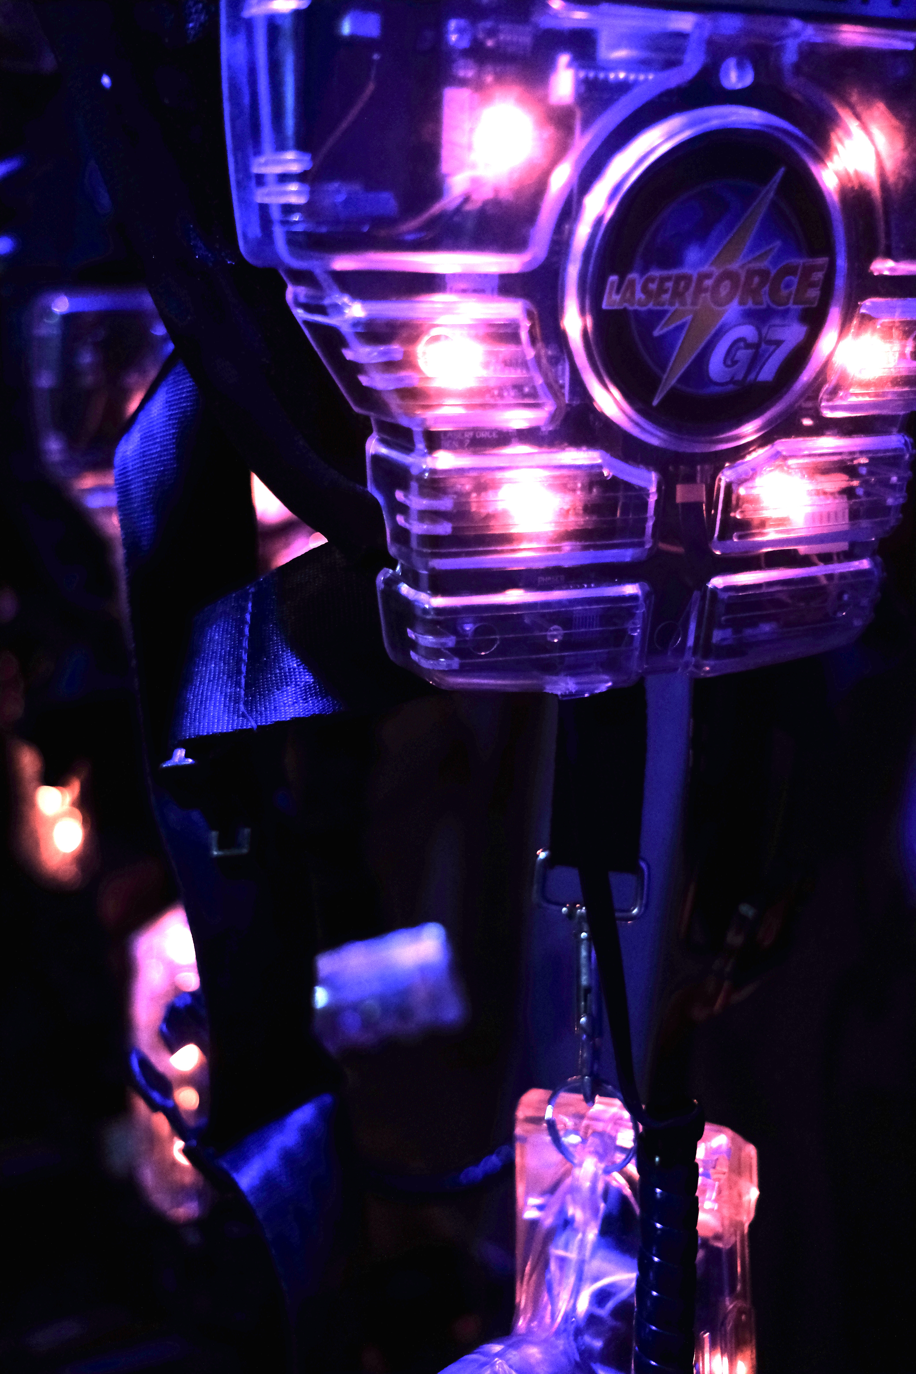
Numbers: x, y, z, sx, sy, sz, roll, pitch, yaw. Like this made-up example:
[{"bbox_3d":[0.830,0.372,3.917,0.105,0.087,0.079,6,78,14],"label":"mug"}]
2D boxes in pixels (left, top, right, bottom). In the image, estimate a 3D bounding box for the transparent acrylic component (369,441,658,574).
[{"bbox_3d":[0.014,-0.050,0.351,0.067,0.029,0.035,-5,18,-15],"label":"transparent acrylic component"}]

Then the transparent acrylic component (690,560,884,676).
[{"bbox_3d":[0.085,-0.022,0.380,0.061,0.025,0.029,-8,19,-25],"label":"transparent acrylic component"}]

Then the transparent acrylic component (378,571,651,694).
[{"bbox_3d":[0.014,-0.017,0.363,0.064,0.025,0.034,-5,18,-15],"label":"transparent acrylic component"}]

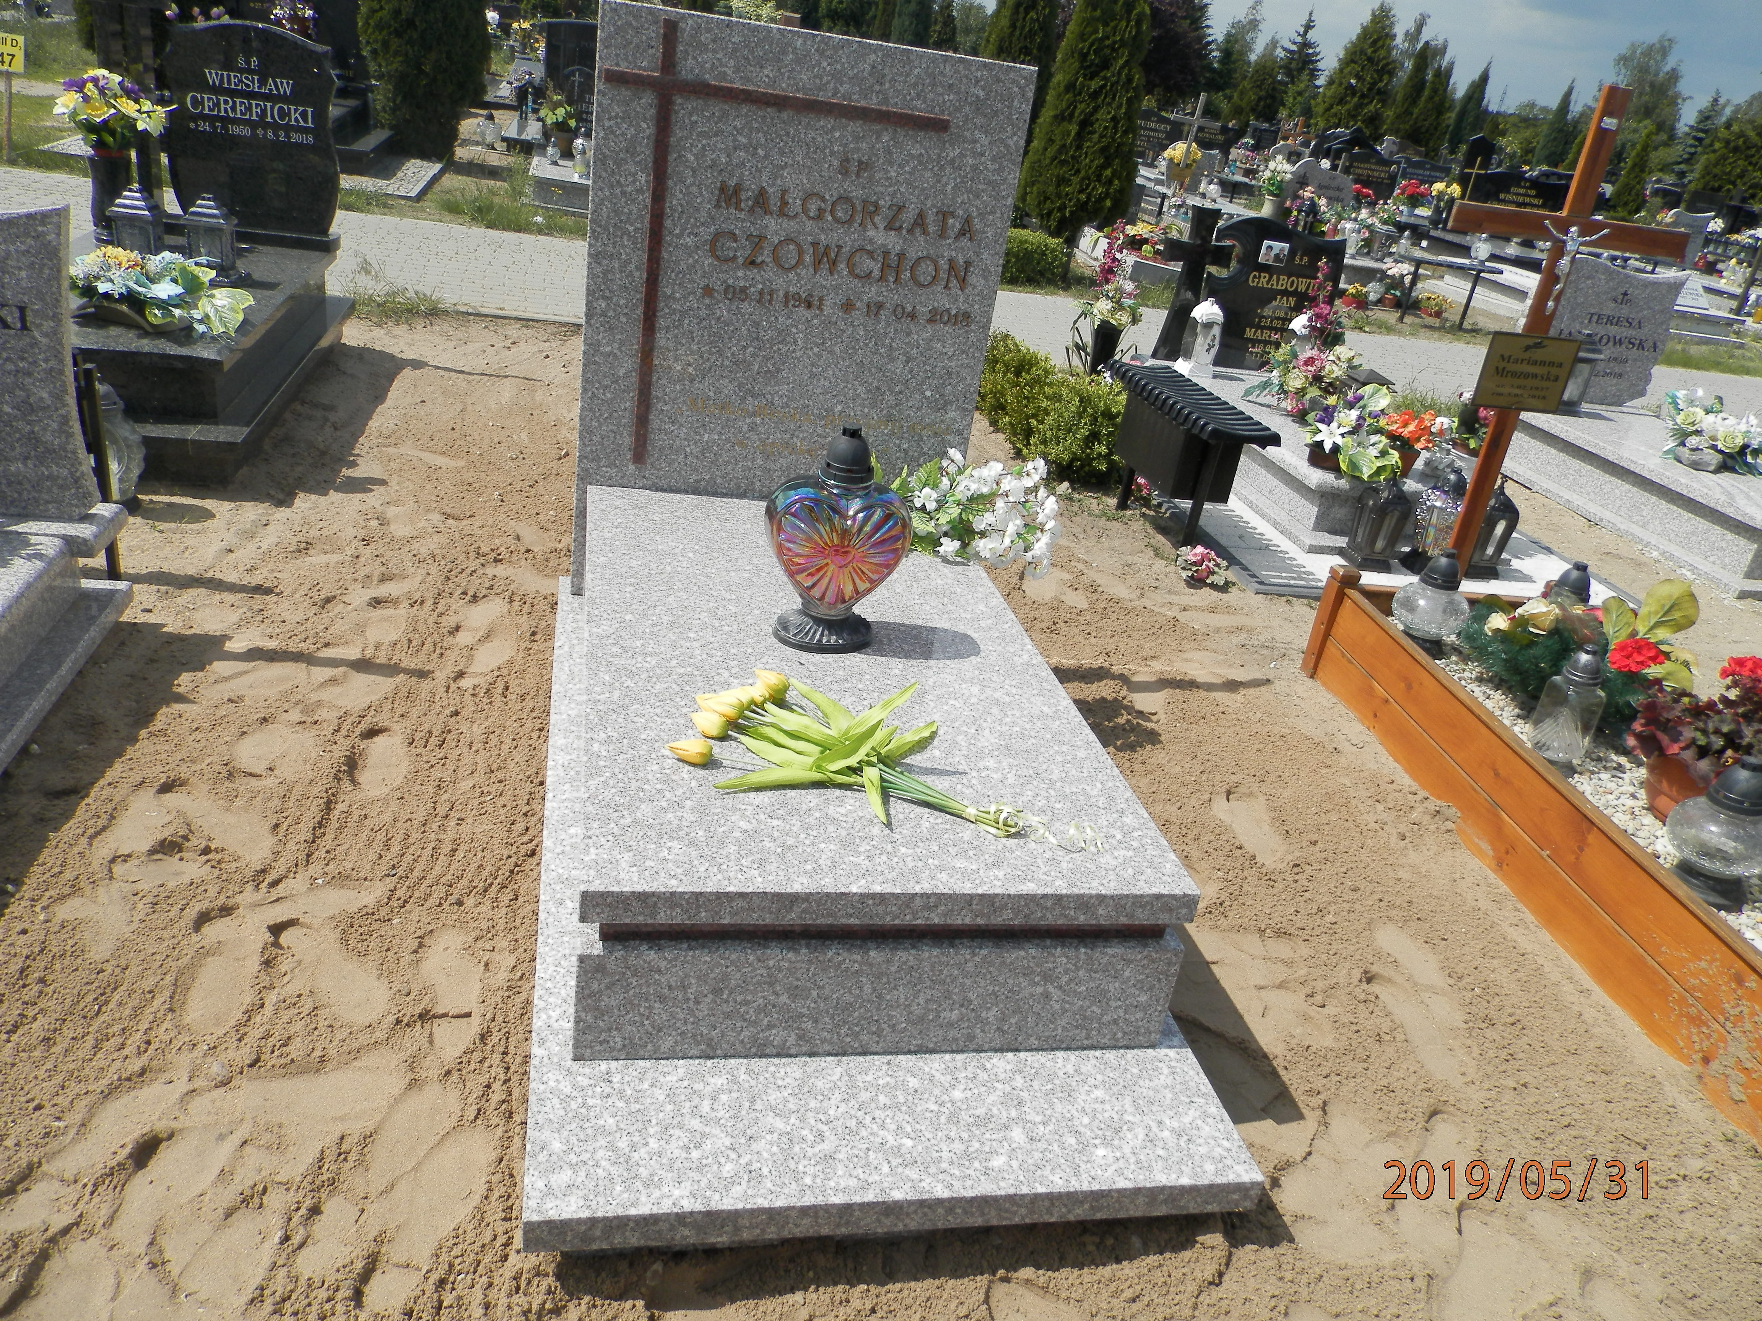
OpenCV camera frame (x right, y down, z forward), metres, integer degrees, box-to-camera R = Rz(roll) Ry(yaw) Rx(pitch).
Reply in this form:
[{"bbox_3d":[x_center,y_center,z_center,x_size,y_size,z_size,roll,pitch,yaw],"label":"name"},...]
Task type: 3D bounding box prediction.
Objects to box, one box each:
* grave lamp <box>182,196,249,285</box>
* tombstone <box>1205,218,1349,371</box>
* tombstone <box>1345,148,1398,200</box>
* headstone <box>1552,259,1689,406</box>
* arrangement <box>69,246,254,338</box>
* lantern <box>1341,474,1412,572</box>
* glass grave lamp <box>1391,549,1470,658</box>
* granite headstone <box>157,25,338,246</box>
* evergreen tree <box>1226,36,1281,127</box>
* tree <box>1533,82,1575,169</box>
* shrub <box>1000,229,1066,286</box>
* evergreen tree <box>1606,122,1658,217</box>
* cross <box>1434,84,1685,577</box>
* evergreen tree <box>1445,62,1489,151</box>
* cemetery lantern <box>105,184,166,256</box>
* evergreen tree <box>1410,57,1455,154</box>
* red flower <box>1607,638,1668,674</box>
[{"bbox_3d":[-2.261,-1.436,4.327,0.165,0.275,0.165,3,26,-14],"label":"grave lamp"},{"bbox_3d":[1.659,-1.583,5.518,0.580,0.633,0.080,3,26,-14],"label":"tombstone"},{"bbox_3d":[5.869,-5.718,15.139,0.680,0.660,0.100,3,26,-14],"label":"tombstone"},{"bbox_3d":[3.761,-1.702,6.614,0.720,0.710,0.080,3,26,-14],"label":"headstone"},{"bbox_3d":[-2.027,-1.056,3.565,0.468,0.171,0.270,3,26,-14],"label":"arrangement"},{"bbox_3d":[1.777,-0.512,4.517,0.150,0.350,0.150,3,26,-14],"label":"lantern"},{"bbox_3d":[1.480,-0.166,3.409,0.195,0.275,0.195,3,26,-14],"label":"glass grave lamp"},{"bbox_3d":[-2.393,-2.033,4.855,0.620,0.735,0.080,3,26,-14],"label":"granite headstone"},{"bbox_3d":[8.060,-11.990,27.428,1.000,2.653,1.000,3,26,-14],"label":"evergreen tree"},{"bbox_3d":[14.905,-11.341,28.376,0.950,2.812,0.950,3,26,-14],"label":"tree"},{"bbox_3d":[1.033,-2.980,9.341,0.650,0.370,0.500,3,26,-14],"label":"shrub"},{"bbox_3d":[13.482,-8.586,22.990,0.750,2.129,0.750,3,26,-14],"label":"evergreen tree"},{"bbox_3d":[1.494,-0.594,3.017,0.612,1.405,0.075,2,26,-13],"label":"cross"},{"bbox_3d":[17.232,-15.609,37.359,0.900,3.710,0.900,3,26,-14],"label":"evergreen tree"},{"bbox_3d":[-2.291,-1.318,3.904,0.162,0.261,0.162,-3,28,-25],"label":"cemetery lantern"},{"bbox_3d":[13.694,-13.246,31.718,0.900,3.280,0.900,3,26,-14],"label":"evergreen tree"},{"bbox_3d":[1.639,-0.010,2.755,0.122,0.056,0.113,3,26,-14],"label":"red flower"}]

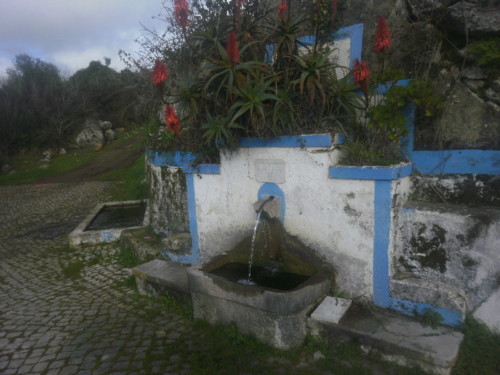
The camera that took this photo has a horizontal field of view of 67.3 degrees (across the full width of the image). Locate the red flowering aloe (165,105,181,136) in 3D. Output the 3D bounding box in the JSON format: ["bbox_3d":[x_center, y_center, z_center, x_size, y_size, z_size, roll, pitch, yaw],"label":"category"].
[{"bbox_3d":[-0.846,-0.732,4.100,0.157,0.325,0.157,-2,6,0],"label":"red flowering aloe"}]

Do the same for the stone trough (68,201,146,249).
[{"bbox_3d":[-2.832,0.666,7.930,1.230,0.232,3.534,-3,6,-16],"label":"stone trough"}]

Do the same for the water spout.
[{"bbox_3d":[0.141,0.197,3.416,0.174,0.194,0.252,3,8,36],"label":"water spout"}]

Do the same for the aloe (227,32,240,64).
[{"bbox_3d":[-0.171,-1.454,3.900,0.138,0.328,0.138,-2,6,0],"label":"aloe"}]

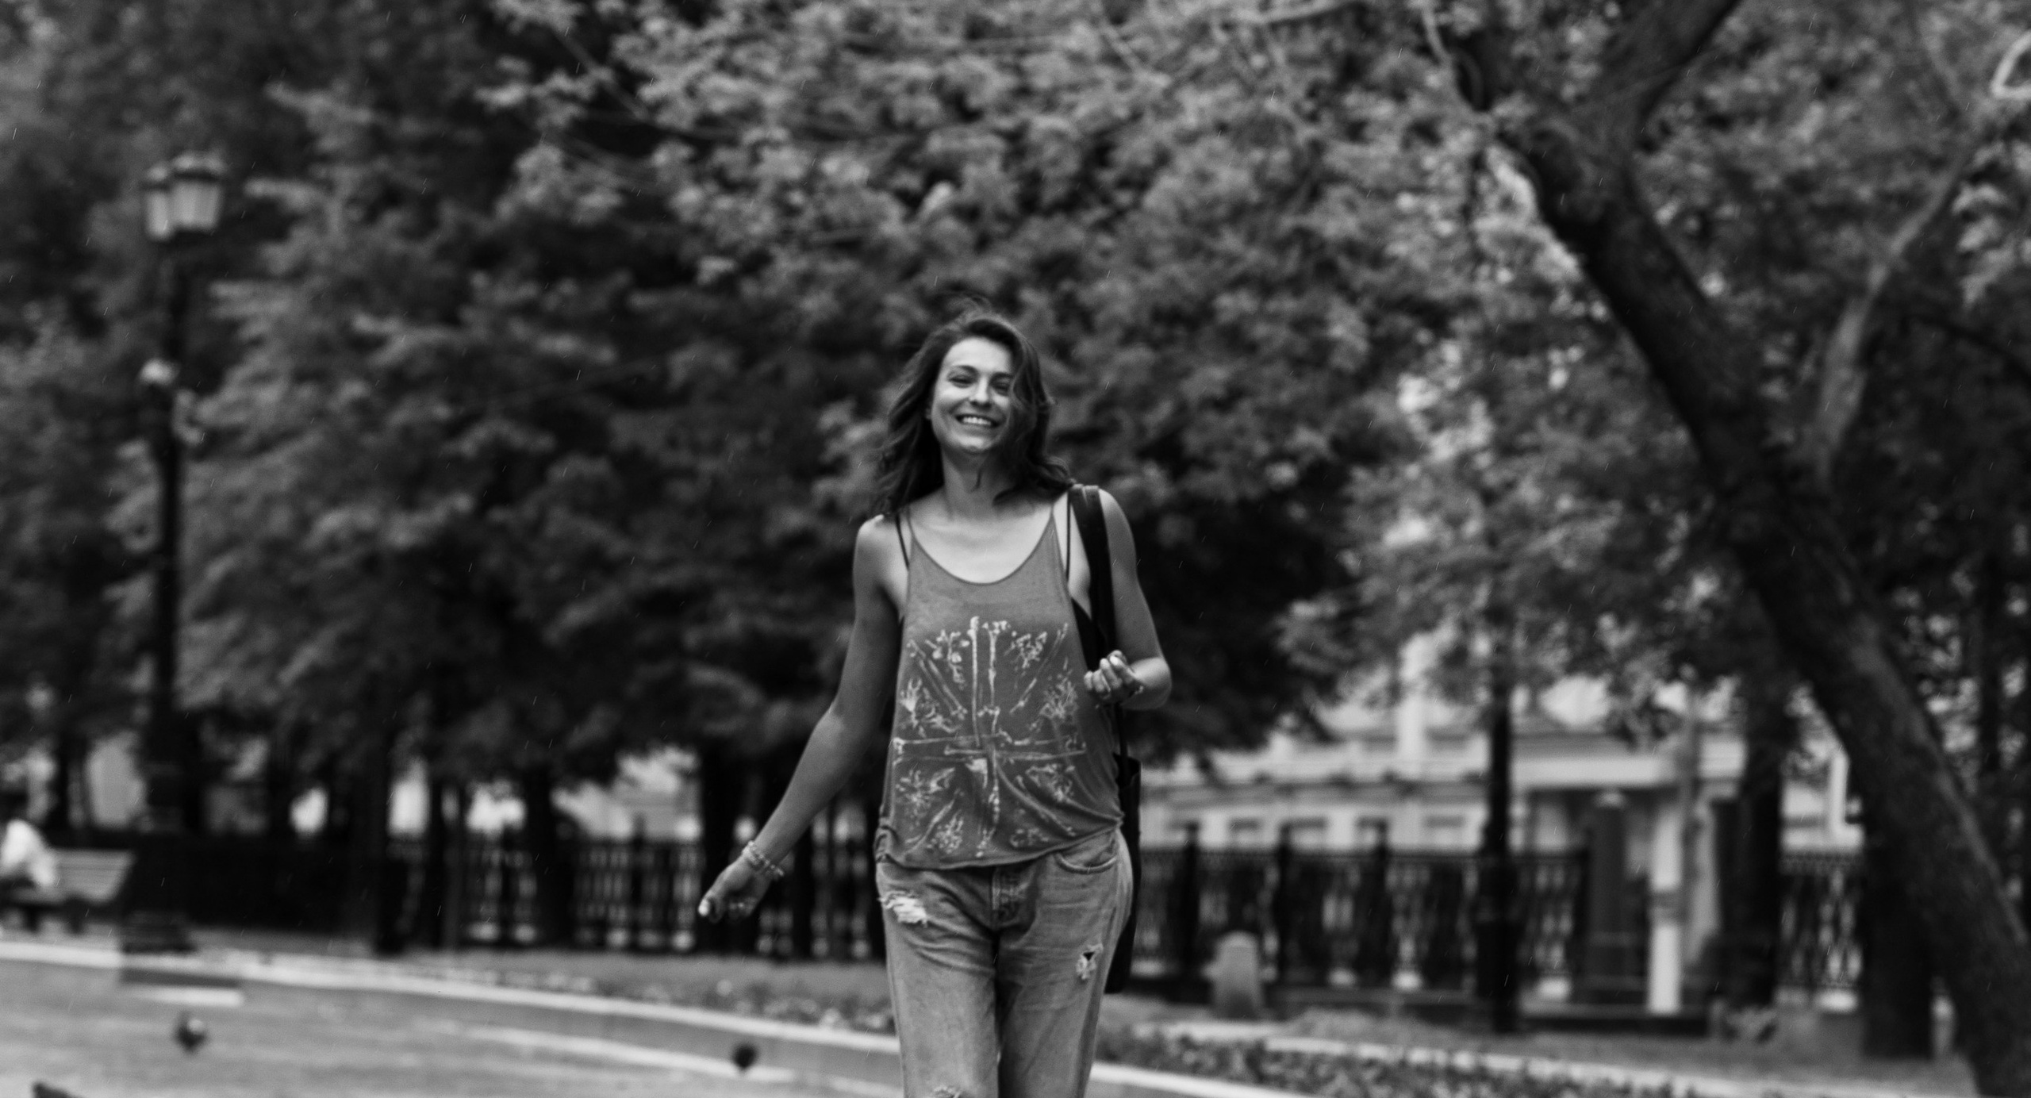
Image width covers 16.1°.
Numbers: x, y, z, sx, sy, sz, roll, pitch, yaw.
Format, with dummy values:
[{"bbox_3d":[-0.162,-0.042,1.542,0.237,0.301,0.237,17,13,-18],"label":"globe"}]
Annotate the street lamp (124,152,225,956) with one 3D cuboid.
[{"bbox_3d":[-6.643,0.023,57.207,0.680,6.382,0.750,1,-3,-6],"label":"street lamp"}]

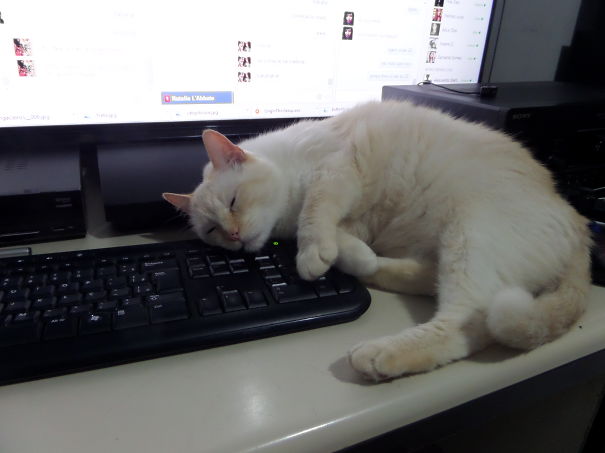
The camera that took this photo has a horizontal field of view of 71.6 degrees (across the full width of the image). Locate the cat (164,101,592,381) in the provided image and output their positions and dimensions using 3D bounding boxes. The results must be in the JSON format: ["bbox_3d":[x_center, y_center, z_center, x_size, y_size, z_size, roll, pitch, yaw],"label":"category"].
[{"bbox_3d":[0.070,-0.022,0.443,0.475,0.187,0.315,0,22,-4],"label":"cat"}]

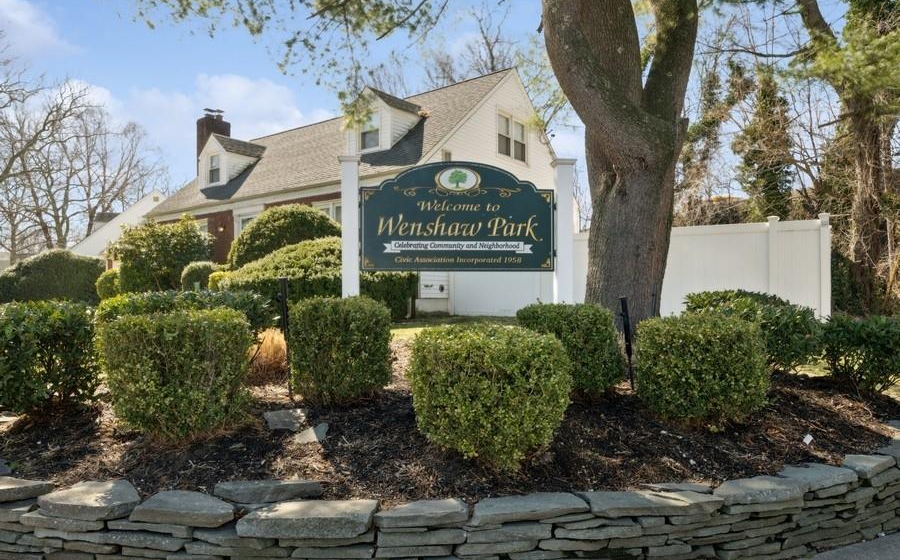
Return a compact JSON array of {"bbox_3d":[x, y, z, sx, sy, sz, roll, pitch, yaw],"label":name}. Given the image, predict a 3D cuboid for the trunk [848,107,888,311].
[{"bbox_3d":[8.700,-1.450,12.500,0.800,4.400,0.800,0,0,0],"label":"trunk"}]

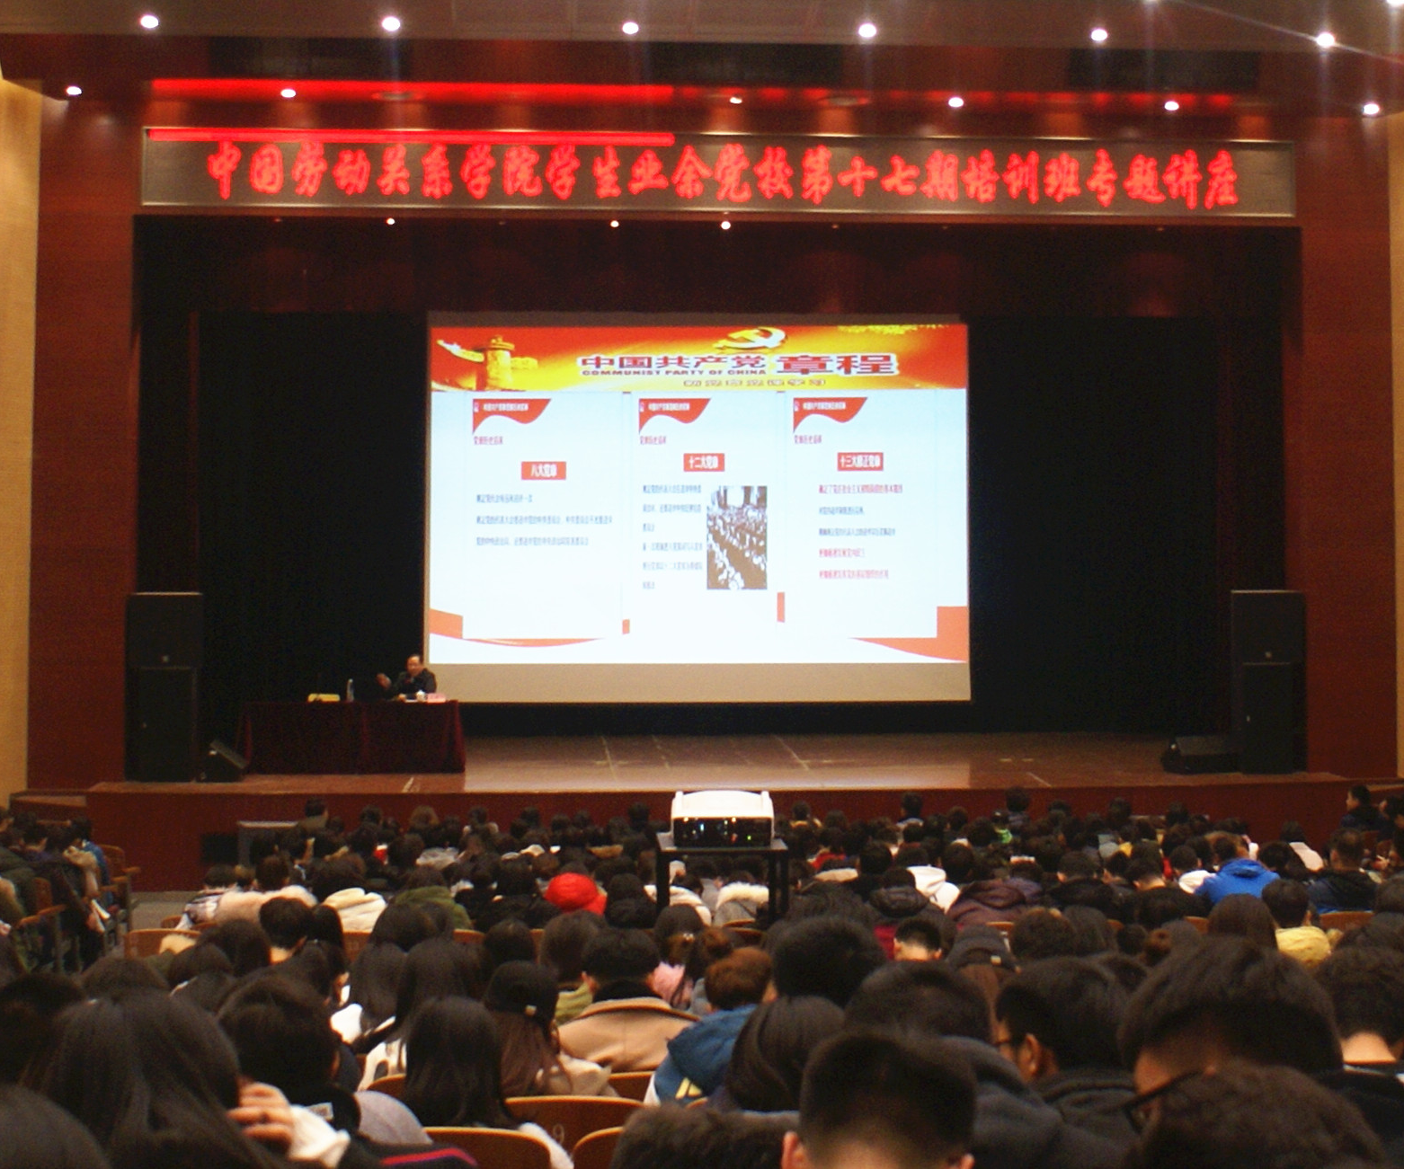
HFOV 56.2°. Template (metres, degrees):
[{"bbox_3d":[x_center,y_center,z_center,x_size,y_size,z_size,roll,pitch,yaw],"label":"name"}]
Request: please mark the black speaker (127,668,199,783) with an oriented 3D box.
[{"bbox_3d":[-5.478,1.427,13.495,0.640,1.140,0.600,0,-2,-10],"label":"black speaker"}]

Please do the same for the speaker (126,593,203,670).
[{"bbox_3d":[-5.460,0.477,13.476,0.700,0.760,0.560,0,-2,-10],"label":"speaker"}]

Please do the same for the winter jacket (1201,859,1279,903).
[{"bbox_3d":[2.957,1.798,7.250,0.500,0.580,0.420,0,-2,-2],"label":"winter jacket"}]

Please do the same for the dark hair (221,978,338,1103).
[{"bbox_3d":[-0.664,0.713,2.060,0.190,0.205,0.215,0,-2,-2],"label":"dark hair"}]

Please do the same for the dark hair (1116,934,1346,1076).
[{"bbox_3d":[0.526,0.431,1.310,0.200,0.180,0.235,2,-3,-37],"label":"dark hair"}]

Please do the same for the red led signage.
[{"bbox_3d":[0.290,-4.330,13.830,12.100,0.800,0.150,0,-2,-2],"label":"red led signage"}]

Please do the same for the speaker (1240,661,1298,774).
[{"bbox_3d":[5.947,1.410,13.998,0.600,1.140,0.600,0,-2,6],"label":"speaker"}]

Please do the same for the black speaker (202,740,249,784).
[{"bbox_3d":[-4.820,1.784,13.350,0.450,0.410,0.520,0,-2,-9],"label":"black speaker"}]

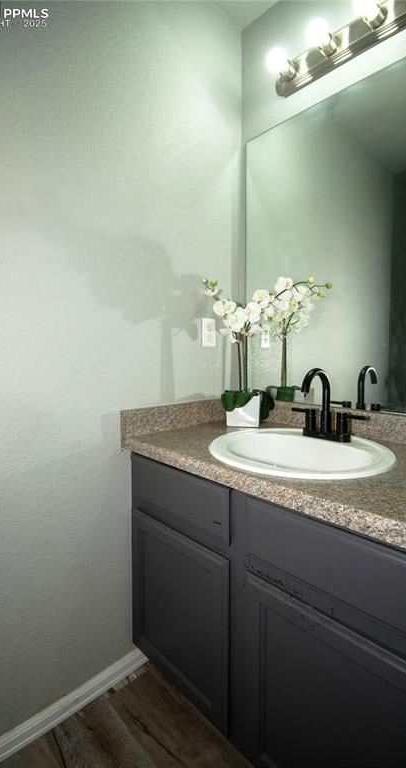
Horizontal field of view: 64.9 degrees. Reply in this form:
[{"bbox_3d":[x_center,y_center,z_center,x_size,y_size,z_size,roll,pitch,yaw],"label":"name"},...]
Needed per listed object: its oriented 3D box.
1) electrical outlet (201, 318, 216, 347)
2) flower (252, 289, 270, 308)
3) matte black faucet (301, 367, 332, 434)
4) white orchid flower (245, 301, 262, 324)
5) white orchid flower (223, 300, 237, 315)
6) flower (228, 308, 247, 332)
[{"bbox_3d":[0.024,-0.211,1.310,0.008,0.117,0.072,4,5,45],"label":"electrical outlet"},{"bbox_3d":[0.219,-0.324,1.210,0.065,0.072,0.035,1,6,9],"label":"flower"},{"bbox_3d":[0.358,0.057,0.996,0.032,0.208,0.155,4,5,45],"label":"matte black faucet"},{"bbox_3d":[0.190,-0.269,1.200,0.062,0.080,0.035,2,7,24],"label":"white orchid flower"},{"bbox_3d":[0.103,-0.288,1.200,0.052,0.055,0.032,1,6,6],"label":"white orchid flower"},{"bbox_3d":[0.128,-0.235,1.180,0.070,0.080,0.035,2,6,17],"label":"flower"}]

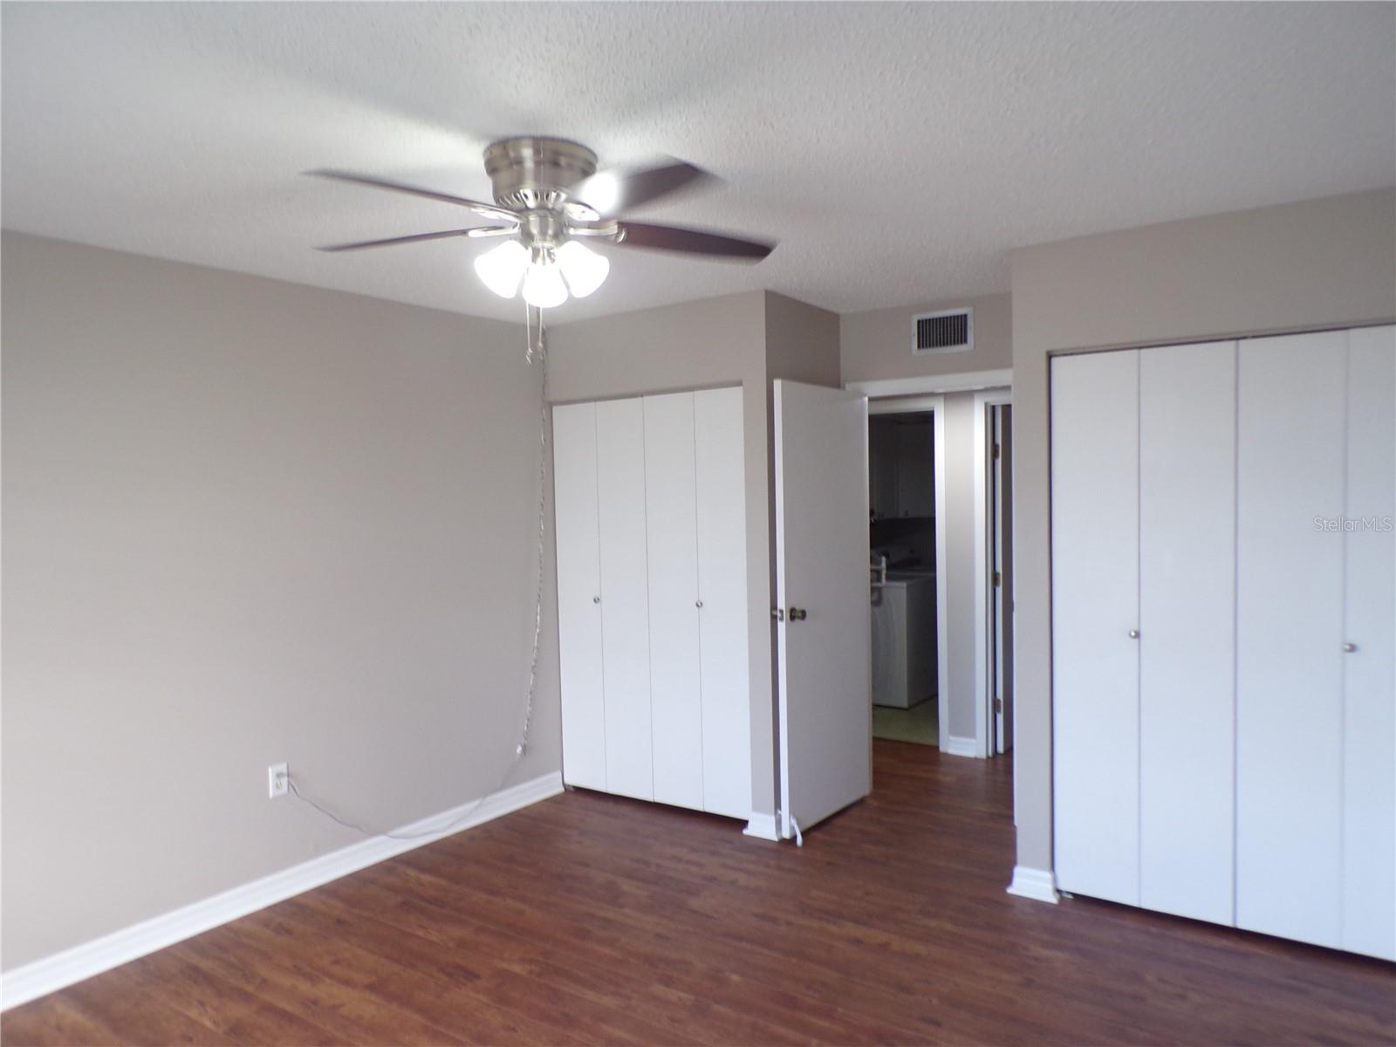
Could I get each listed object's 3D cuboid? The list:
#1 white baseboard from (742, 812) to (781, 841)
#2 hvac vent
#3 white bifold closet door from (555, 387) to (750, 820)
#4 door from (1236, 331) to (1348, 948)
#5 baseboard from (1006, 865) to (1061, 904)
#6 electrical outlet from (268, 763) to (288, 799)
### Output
[{"bbox_3d":[0.283,1.356,4.368,0.184,0.115,0.030,0,3,35],"label":"white baseboard"},{"bbox_3d":[1.165,-0.914,4.621,0.305,0.195,0.020,0,3,35],"label":"hvac vent"},{"bbox_3d":[-0.241,0.379,4.779,1.190,2.000,0.040,0,3,35],"label":"white bifold closet door"},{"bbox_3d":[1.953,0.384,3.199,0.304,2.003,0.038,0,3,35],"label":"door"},{"bbox_3d":[1.263,1.359,3.654,0.190,0.115,0.030,0,3,35],"label":"baseboard"},{"bbox_3d":[-1.639,1.006,3.786,0.012,0.122,0.075,0,3,35],"label":"electrical outlet"}]

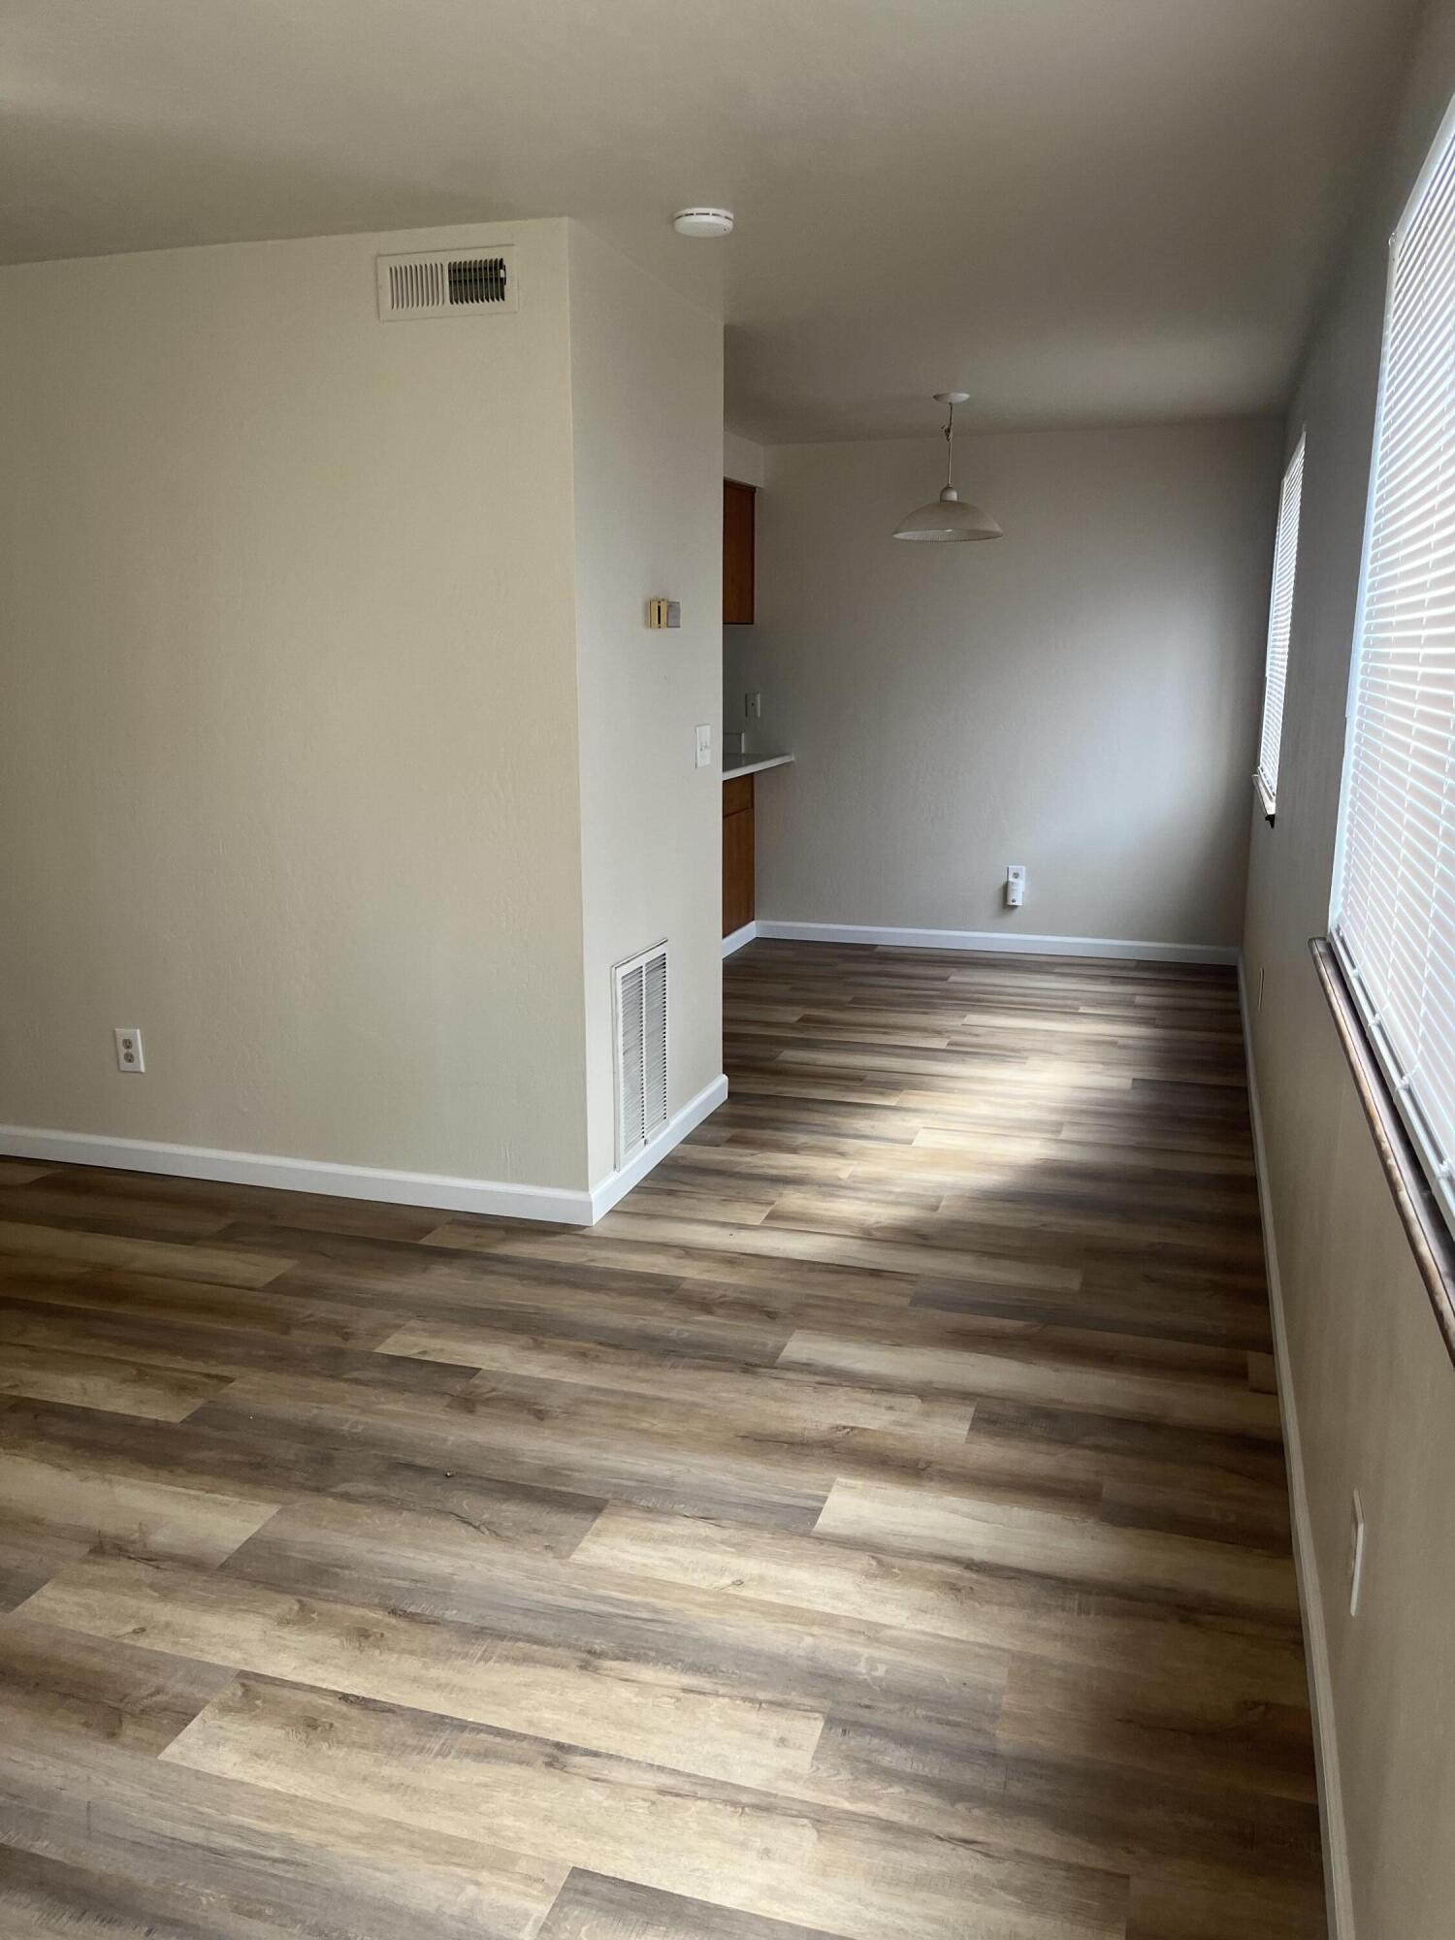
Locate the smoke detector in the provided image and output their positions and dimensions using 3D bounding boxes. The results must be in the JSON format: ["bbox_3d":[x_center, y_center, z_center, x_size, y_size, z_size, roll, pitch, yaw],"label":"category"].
[{"bbox_3d":[-0.049,-1.607,3.128,0.131,0.037,0.131,0,13,0],"label":"smoke detector"}]

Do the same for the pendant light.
[{"bbox_3d":[0.843,-1.903,5.516,0.415,0.505,0.415,4,13,17],"label":"pendant light"}]

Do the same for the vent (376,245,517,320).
[{"bbox_3d":[-0.630,-1.535,3.259,0.343,0.140,0.016,4,13,17],"label":"vent"}]

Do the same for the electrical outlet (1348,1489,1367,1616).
[{"bbox_3d":[0.750,0.699,1.752,0.012,0.121,0.077,4,13,17],"label":"electrical outlet"}]

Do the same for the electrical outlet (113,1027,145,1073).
[{"bbox_3d":[-1.632,0.223,3.970,0.077,0.120,0.012,4,13,17],"label":"electrical outlet"}]

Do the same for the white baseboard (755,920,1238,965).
[{"bbox_3d":[1.236,-0.134,6.920,2.285,0.088,0.016,4,13,17],"label":"white baseboard"}]

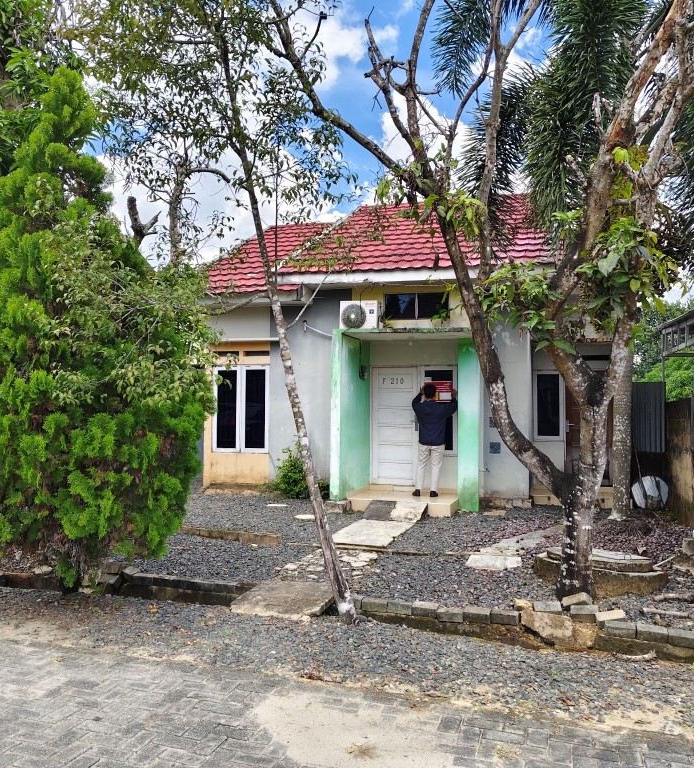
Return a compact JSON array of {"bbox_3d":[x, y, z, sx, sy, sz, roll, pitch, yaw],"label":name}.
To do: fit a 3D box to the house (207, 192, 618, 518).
[{"bbox_3d":[1.744,-1.039,14.506,7.550,6.180,8.900,0,-1,17],"label":"house"}]

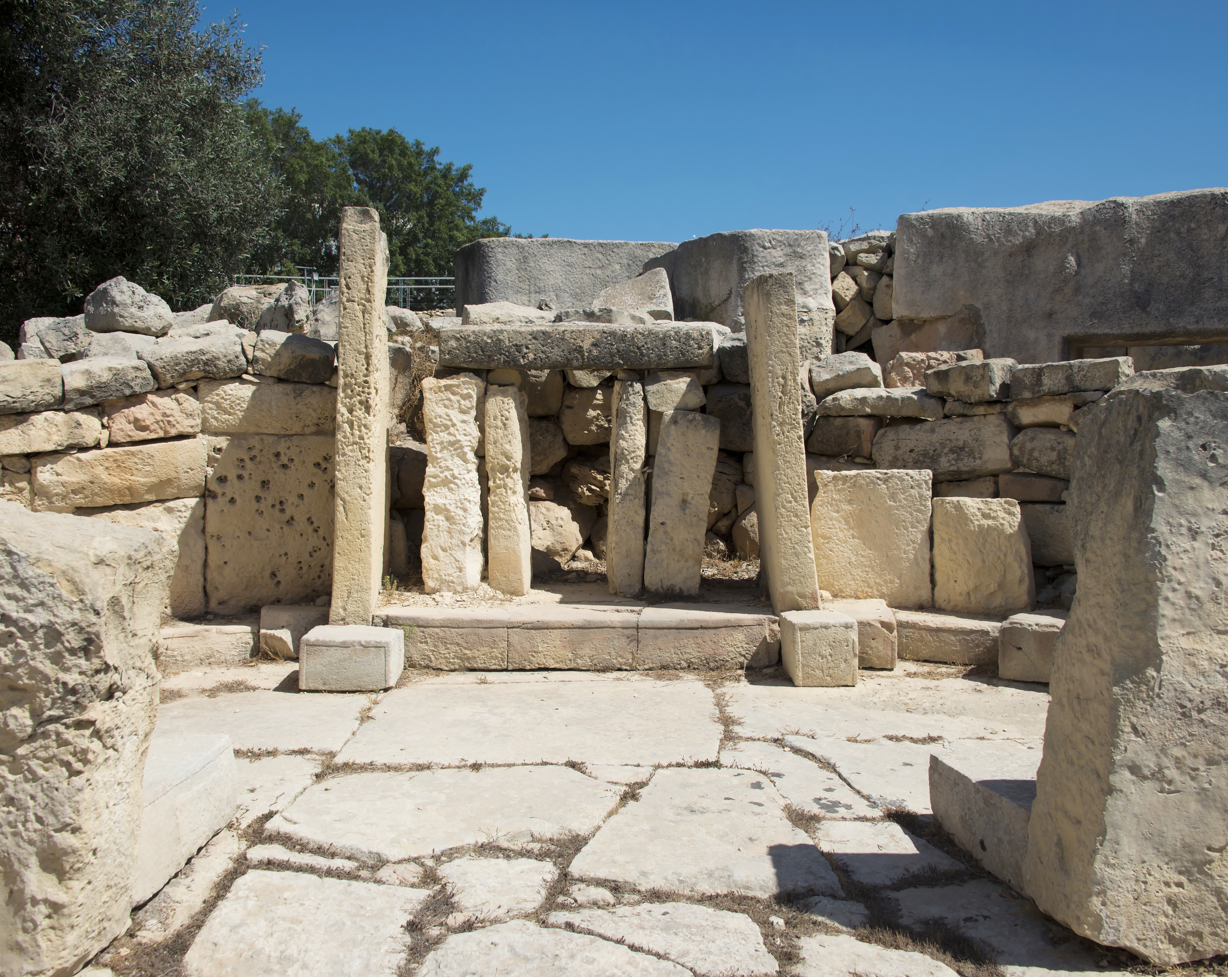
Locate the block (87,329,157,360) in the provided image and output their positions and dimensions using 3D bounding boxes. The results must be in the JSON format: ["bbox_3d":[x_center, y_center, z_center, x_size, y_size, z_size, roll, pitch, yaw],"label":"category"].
[{"bbox_3d":[-3.494,-1.017,8.100,0.440,0.220,0.380,-1,3,-12],"label":"block"}]

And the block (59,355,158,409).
[{"bbox_3d":[-4.430,-0.930,10.050,0.750,0.420,0.500,0,1,-14],"label":"block"}]

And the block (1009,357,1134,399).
[{"bbox_3d":[3.756,-0.905,9.373,0.900,0.290,0.380,-2,1,33],"label":"block"}]

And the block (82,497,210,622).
[{"bbox_3d":[-4.150,0.600,10.150,1.030,1.060,0.400,0,1,-14],"label":"block"}]

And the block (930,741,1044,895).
[{"bbox_3d":[1.801,1.292,4.461,0.720,0.290,0.950,0,2,-12],"label":"block"}]

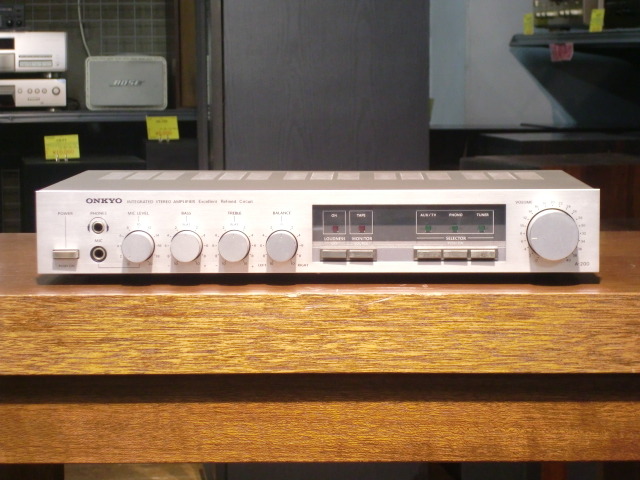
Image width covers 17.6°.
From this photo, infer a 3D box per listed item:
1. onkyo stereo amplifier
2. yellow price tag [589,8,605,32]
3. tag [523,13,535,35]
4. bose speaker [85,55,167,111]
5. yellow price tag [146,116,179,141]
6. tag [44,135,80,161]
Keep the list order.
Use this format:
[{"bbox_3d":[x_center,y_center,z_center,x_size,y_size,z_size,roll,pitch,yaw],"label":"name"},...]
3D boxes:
[{"bbox_3d":[0.001,-0.013,1.665,0.420,0.071,0.283,0,5,1],"label":"onkyo stereo amplifier"},{"bbox_3d":[0.762,-0.604,5.700,0.004,0.064,0.091,7,3,-17],"label":"yellow price tag"},{"bbox_3d":[0.630,-0.651,6.250,0.004,0.064,0.091,0,5,-19],"label":"tag"},{"bbox_3d":[-0.550,-0.448,5.915,0.232,0.153,0.150,-1,5,-4],"label":"bose speaker"},{"bbox_3d":[-0.426,-0.304,5.630,0.091,0.064,0.004,-2,-7,-18],"label":"yellow price tag"},{"bbox_3d":[-0.692,-0.249,5.560,0.091,0.064,0.004,-1,-5,-11],"label":"tag"}]

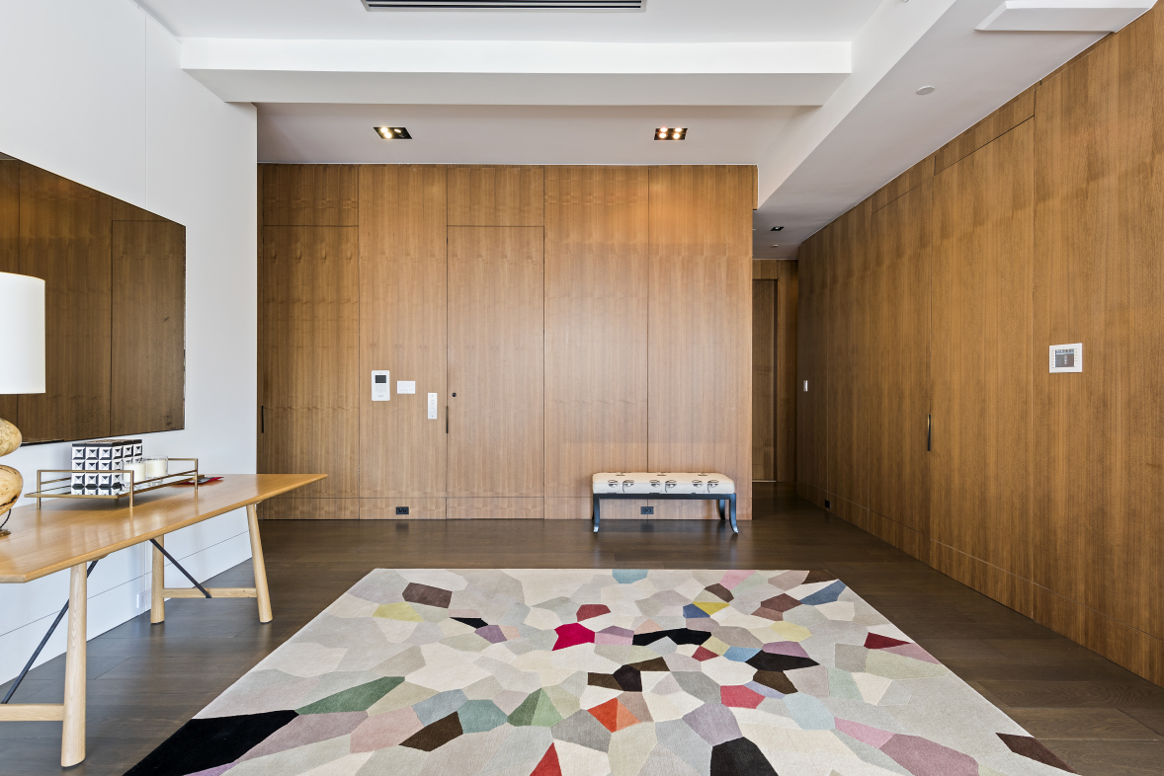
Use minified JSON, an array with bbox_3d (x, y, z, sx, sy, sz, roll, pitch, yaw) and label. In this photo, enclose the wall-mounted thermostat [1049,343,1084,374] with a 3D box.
[{"bbox_3d":[2.322,-0.142,2.644,0.016,0.137,0.180,0,0,1],"label":"wall-mounted thermostat"}]

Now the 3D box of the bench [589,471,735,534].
[{"bbox_3d":[0.697,0.985,4.775,1.205,0.445,0.450,0,0,1],"label":"bench"}]

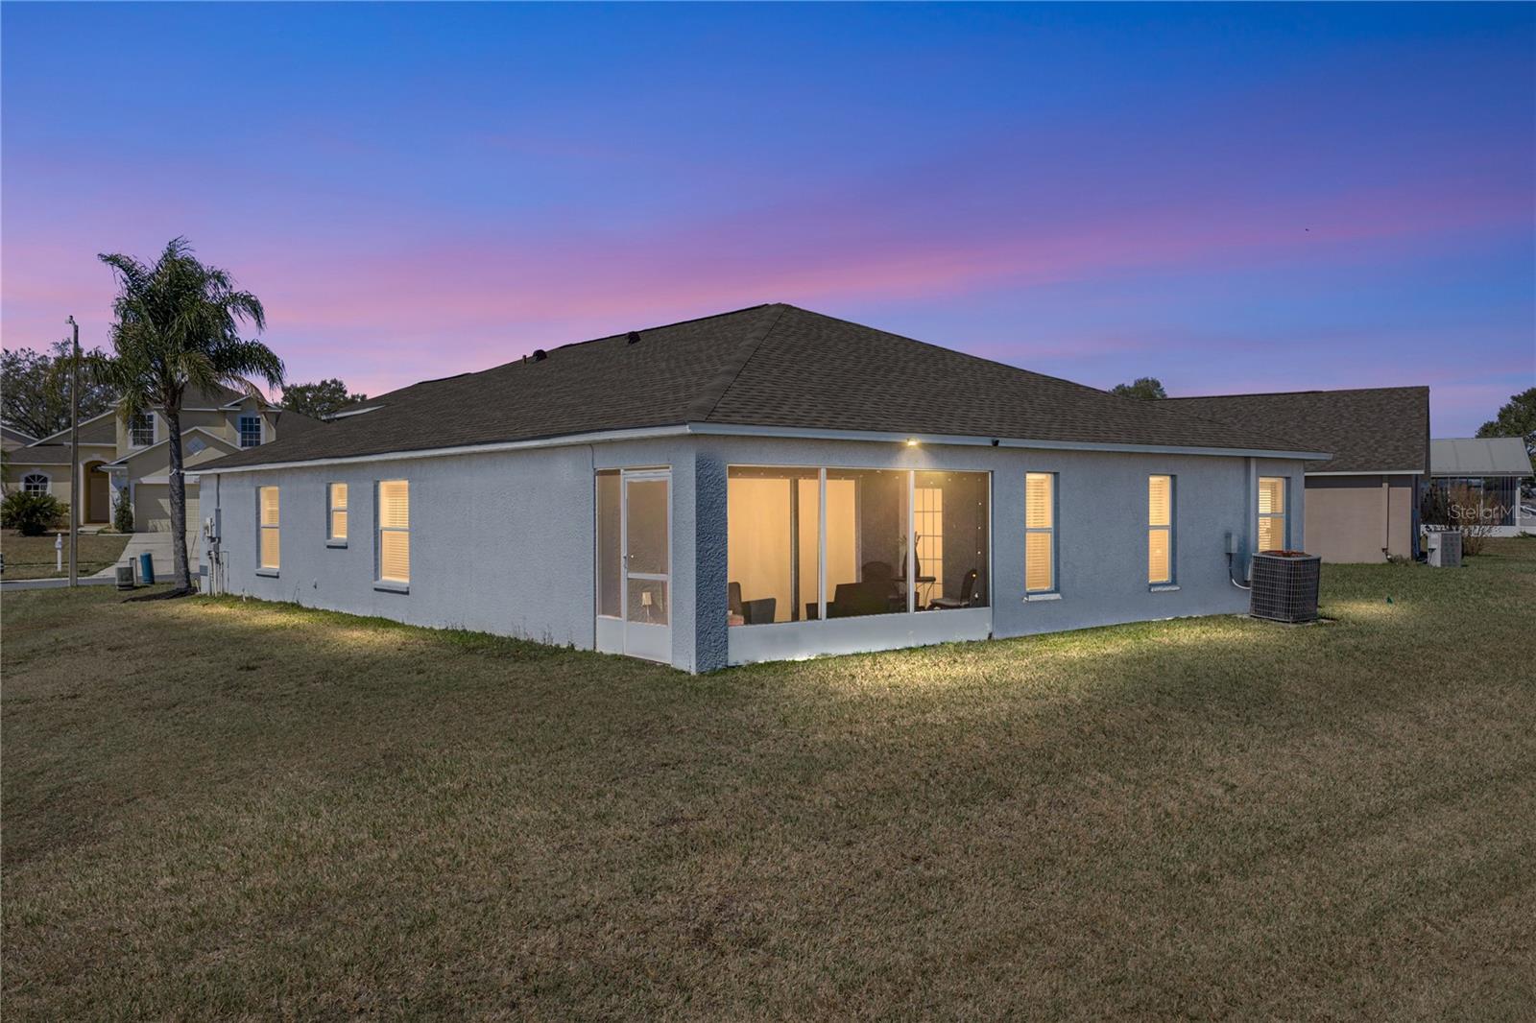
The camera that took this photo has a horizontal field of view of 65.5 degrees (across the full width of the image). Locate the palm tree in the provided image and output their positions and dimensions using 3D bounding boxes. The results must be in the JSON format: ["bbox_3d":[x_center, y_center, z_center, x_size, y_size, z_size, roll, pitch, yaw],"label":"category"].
[{"bbox_3d":[-14.089,-2.344,29.000,4.650,8.550,4.650,0,0,0],"label":"palm tree"}]

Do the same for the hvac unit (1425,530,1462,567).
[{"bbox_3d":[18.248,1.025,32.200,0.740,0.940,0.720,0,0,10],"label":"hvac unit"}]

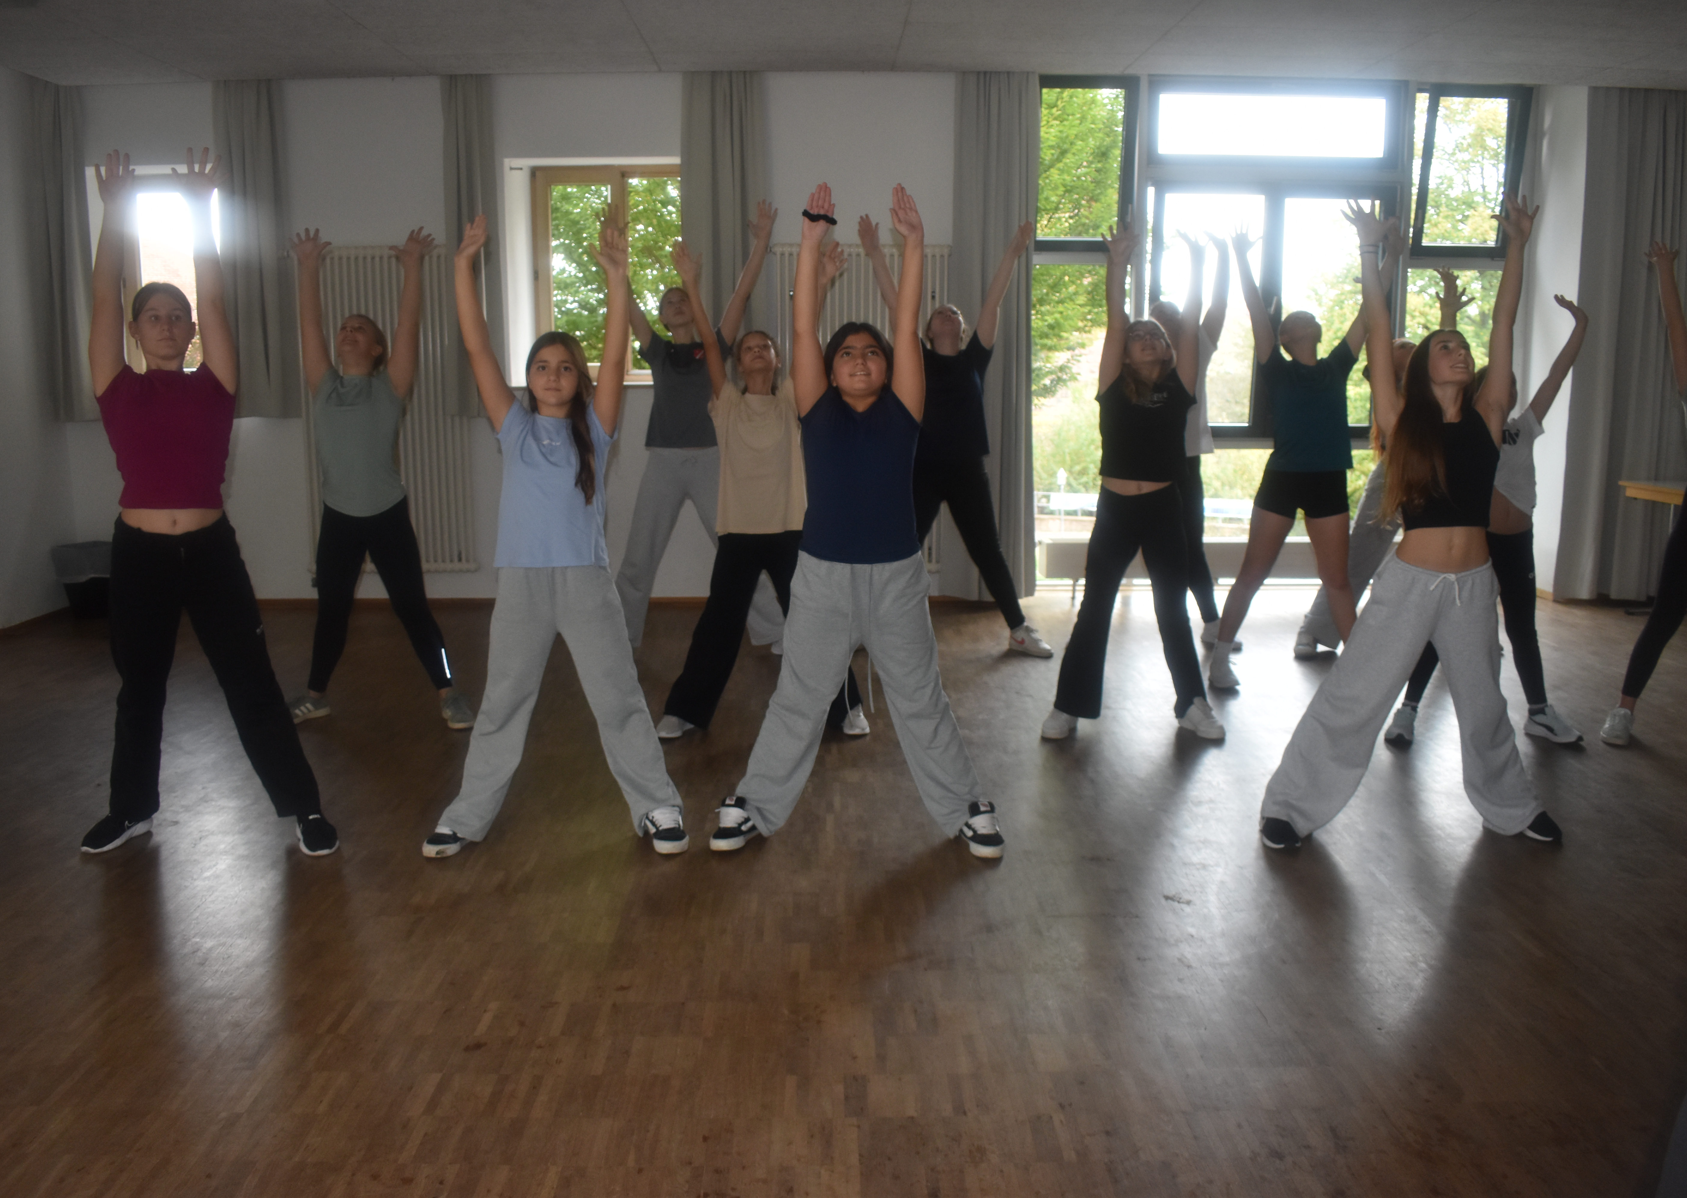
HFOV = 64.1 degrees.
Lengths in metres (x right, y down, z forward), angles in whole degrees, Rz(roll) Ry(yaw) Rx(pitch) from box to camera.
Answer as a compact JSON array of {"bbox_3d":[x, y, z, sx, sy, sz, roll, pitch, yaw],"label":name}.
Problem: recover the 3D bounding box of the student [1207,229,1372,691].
[{"bbox_3d":[2.068,-0.644,6.070,0.782,2.040,0.420,0,9,0],"label":"student"}]

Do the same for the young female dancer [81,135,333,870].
[{"bbox_3d":[-1.871,-0.261,3.849,0.708,1.965,0.420,-2,9,-11],"label":"young female dancer"}]

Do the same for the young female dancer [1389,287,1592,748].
[{"bbox_3d":[2.406,-0.296,5.055,0.618,1.672,0.420,2,9,10],"label":"young female dancer"}]

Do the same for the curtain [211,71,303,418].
[{"bbox_3d":[-3.150,-1.871,7.285,0.390,1.774,0.130,0,10,-1],"label":"curtain"}]

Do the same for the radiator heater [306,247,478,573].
[{"bbox_3d":[-2.527,-1.026,7.425,0.970,1.790,0.100,0,10,-1],"label":"radiator heater"}]

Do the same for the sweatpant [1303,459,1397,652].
[{"bbox_3d":[2.817,-0.245,6.782,0.985,1.004,0.330,2,9,12],"label":"sweatpant"}]

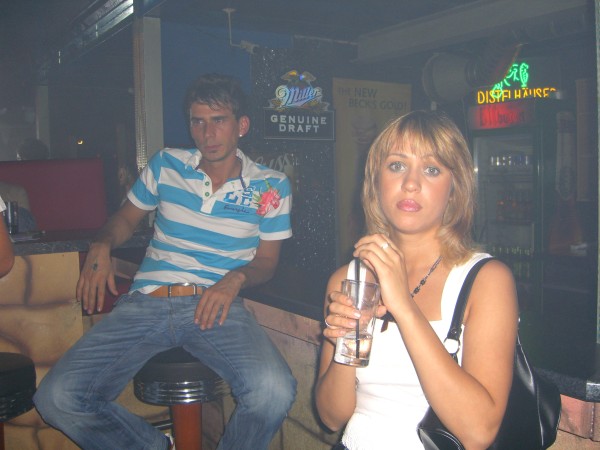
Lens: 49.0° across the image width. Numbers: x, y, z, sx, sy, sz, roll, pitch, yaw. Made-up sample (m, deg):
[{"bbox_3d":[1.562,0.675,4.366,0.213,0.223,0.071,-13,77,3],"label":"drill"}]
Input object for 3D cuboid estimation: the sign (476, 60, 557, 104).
[{"bbox_3d":[1.552,-1.015,4.700,0.570,0.300,0.070,0,4,14],"label":"sign"}]

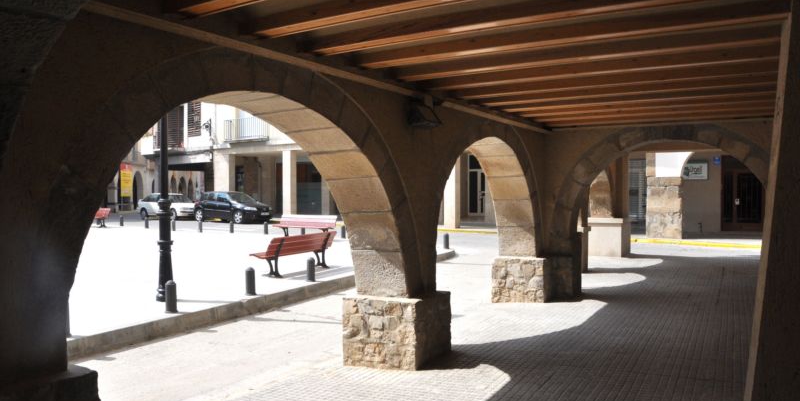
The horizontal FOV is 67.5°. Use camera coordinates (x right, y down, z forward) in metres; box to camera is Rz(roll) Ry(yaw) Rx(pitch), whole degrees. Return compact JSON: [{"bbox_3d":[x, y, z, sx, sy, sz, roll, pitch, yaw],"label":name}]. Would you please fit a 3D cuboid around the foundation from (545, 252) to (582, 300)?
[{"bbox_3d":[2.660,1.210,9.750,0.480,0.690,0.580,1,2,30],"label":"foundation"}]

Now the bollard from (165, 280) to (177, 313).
[{"bbox_3d":[-2.946,1.237,7.700,0.135,0.420,0.135,1,2,30],"label":"bollard"}]

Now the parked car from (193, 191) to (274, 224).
[{"bbox_3d":[-8.421,0.335,30.070,4.150,1.470,1.720,1,2,30],"label":"parked car"}]

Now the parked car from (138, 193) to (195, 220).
[{"bbox_3d":[-12.293,0.304,32.561,4.200,1.400,1.700,1,2,30],"label":"parked car"}]

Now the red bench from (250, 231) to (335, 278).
[{"bbox_3d":[-1.970,0.985,11.280,0.600,0.730,1.770,1,2,30],"label":"red bench"}]

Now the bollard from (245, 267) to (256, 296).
[{"bbox_3d":[-2.232,1.207,8.950,0.135,0.420,0.135,0,1,0],"label":"bollard"}]

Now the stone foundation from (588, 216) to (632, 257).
[{"bbox_3d":[5.691,0.956,16.538,1.000,1.080,1.100,1,2,30],"label":"stone foundation"}]

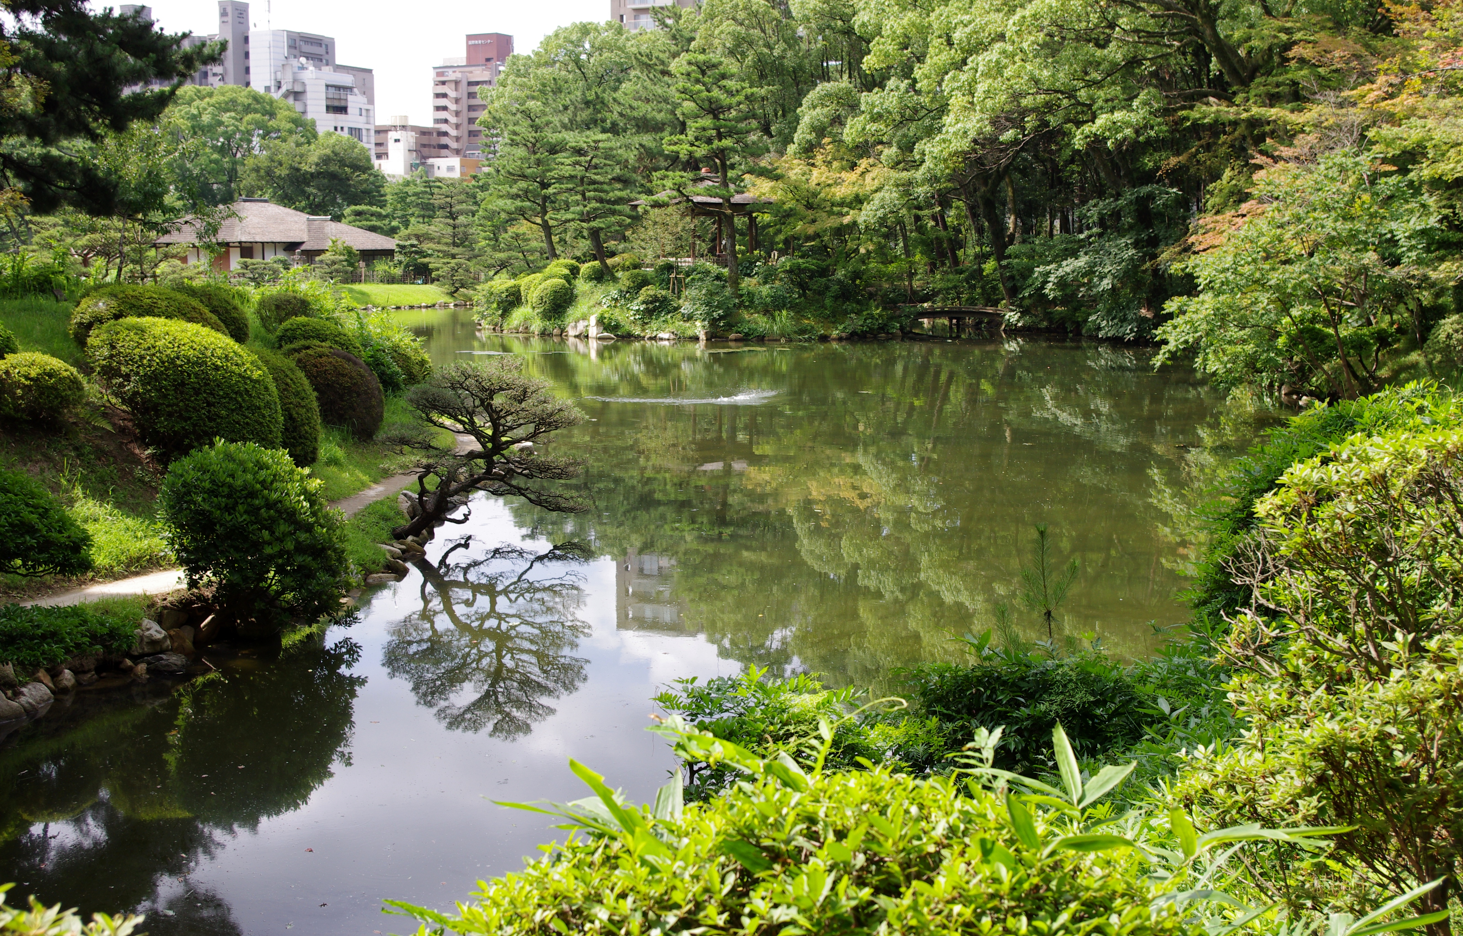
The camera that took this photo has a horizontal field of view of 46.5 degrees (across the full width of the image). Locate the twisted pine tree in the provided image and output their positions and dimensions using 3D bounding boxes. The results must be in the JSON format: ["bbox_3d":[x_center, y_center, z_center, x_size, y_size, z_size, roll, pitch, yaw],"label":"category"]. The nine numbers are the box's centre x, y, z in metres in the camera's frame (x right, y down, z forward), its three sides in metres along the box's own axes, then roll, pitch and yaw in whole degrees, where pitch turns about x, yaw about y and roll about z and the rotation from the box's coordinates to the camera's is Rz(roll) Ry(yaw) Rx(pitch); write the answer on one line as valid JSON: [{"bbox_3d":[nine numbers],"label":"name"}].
[{"bbox_3d":[-2.797,-0.203,19.538,2.175,2.045,2.100,-1,8,-8],"label":"twisted pine tree"}]

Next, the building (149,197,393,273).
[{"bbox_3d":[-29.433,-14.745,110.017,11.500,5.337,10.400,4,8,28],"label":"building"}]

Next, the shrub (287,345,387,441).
[{"bbox_3d":[-4.474,-0.856,19.200,1.100,1.080,1.100,-2,7,-13],"label":"shrub"}]

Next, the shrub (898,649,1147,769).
[{"bbox_3d":[1.246,1.055,7.300,1.050,0.600,0.900,1,7,10],"label":"shrub"}]

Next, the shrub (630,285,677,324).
[{"bbox_3d":[-2.857,-6.098,63.600,1.720,1.400,1.600,0,7,-3],"label":"shrub"}]

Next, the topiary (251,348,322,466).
[{"bbox_3d":[-4.573,-0.617,17.200,1.100,1.180,1.150,-2,7,-15],"label":"topiary"}]

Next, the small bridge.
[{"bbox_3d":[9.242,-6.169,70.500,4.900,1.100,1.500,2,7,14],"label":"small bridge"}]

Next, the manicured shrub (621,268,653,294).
[{"bbox_3d":[-3.640,-7.214,65.800,1.250,1.000,1.200,0,7,-3],"label":"manicured shrub"}]

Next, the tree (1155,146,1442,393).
[{"bbox_3d":[12.407,-4.141,36.975,5.800,5.248,5.500,2,8,18],"label":"tree"}]

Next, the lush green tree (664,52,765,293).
[{"bbox_3d":[-0.664,-10.993,63.915,3.771,9.045,3.800,0,7,0],"label":"lush green tree"}]

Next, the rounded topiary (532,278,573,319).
[{"bbox_3d":[-6.949,-6.530,65.800,1.650,1.680,1.600,-1,7,-6],"label":"rounded topiary"}]

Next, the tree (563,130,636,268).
[{"bbox_3d":[-5.137,-10.327,66.624,2.993,5.475,3.000,0,7,0],"label":"tree"}]

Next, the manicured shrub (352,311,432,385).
[{"bbox_3d":[-6.368,-2.239,31.979,1.480,1.414,1.500,-2,8,-11],"label":"manicured shrub"}]

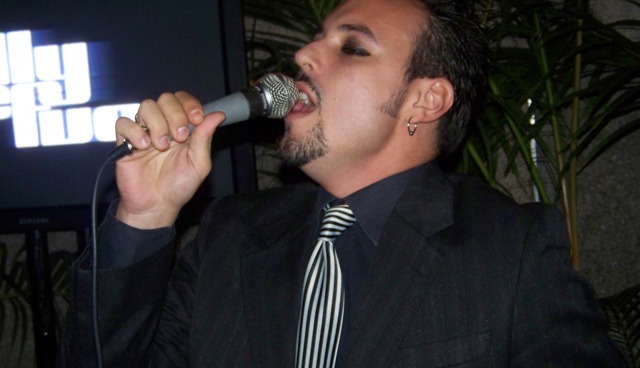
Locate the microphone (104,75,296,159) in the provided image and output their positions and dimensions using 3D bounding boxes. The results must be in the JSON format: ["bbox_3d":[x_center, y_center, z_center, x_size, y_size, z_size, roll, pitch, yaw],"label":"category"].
[{"bbox_3d":[-0.120,-0.065,1.079,0.216,0.050,0.050,-21,0,-19],"label":"microphone"}]

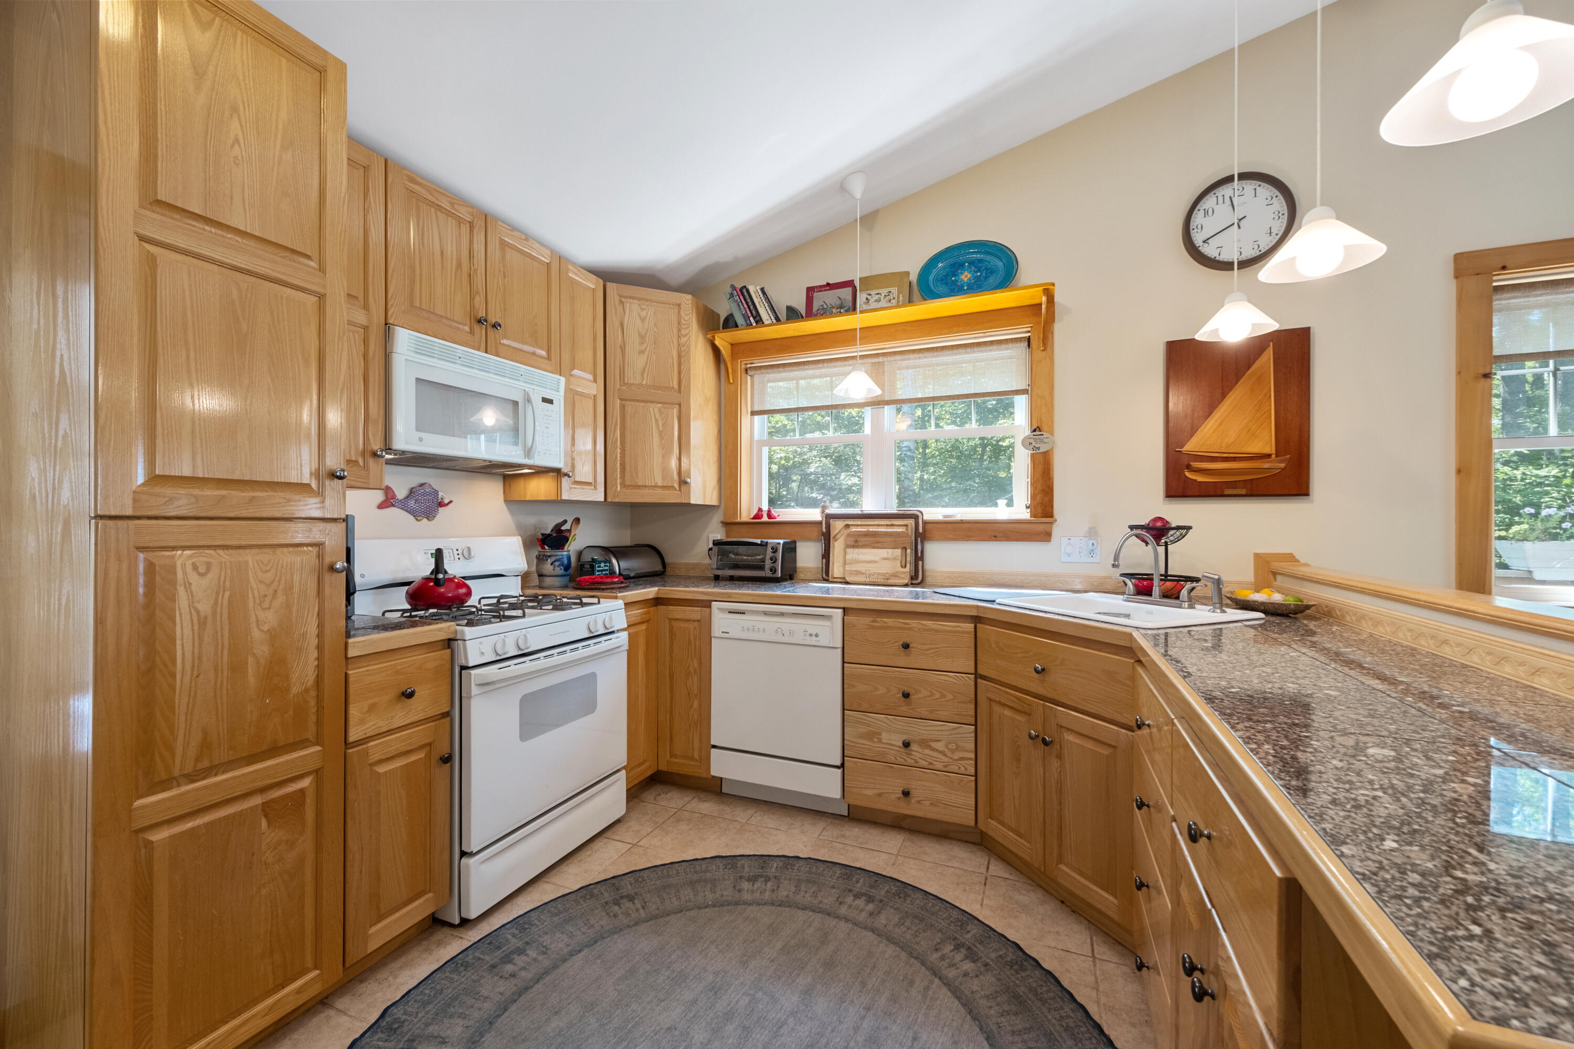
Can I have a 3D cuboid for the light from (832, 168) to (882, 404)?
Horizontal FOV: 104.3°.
[{"bbox_3d":[0.316,-1.050,2.717,0.212,0.990,0.212,0,0,0],"label":"light"}]

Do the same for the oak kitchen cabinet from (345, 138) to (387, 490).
[{"bbox_3d":[-1.496,-0.643,1.886,0.333,1.060,0.308,0,0,24],"label":"oak kitchen cabinet"}]

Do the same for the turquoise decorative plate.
[{"bbox_3d":[0.812,-1.143,2.778,0.446,0.303,0.035,0,-7,24],"label":"turquoise decorative plate"}]

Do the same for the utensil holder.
[{"bbox_3d":[-1.106,0.212,2.885,0.161,0.171,0.161,0,0,24],"label":"utensil holder"}]

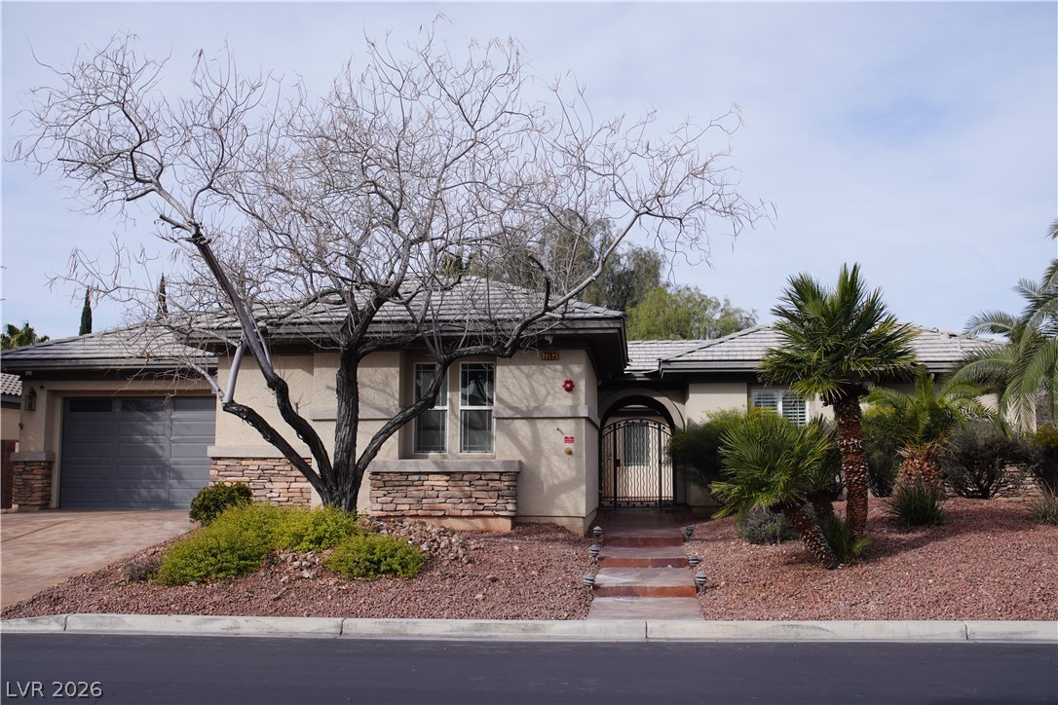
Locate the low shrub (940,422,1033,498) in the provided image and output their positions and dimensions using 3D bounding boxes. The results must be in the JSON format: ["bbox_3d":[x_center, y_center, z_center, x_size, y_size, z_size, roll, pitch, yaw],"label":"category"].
[{"bbox_3d":[9.293,2.207,20.300,1.800,1.500,1.500,-1,-5,7],"label":"low shrub"}]

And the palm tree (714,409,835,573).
[{"bbox_3d":[3.226,1.800,13.050,1.600,2.000,1.500,-1,-5,7],"label":"palm tree"}]

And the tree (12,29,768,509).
[{"bbox_3d":[-1.970,-1.080,14.048,10.400,6.950,8.000,-1,-5,7],"label":"tree"}]

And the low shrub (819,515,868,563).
[{"bbox_3d":[4.227,2.515,13.400,0.650,0.600,0.600,-1,-5,7],"label":"low shrub"}]

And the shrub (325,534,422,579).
[{"bbox_3d":[-2.006,2.635,12.900,1.200,0.500,1.050,-1,-5,7],"label":"shrub"}]

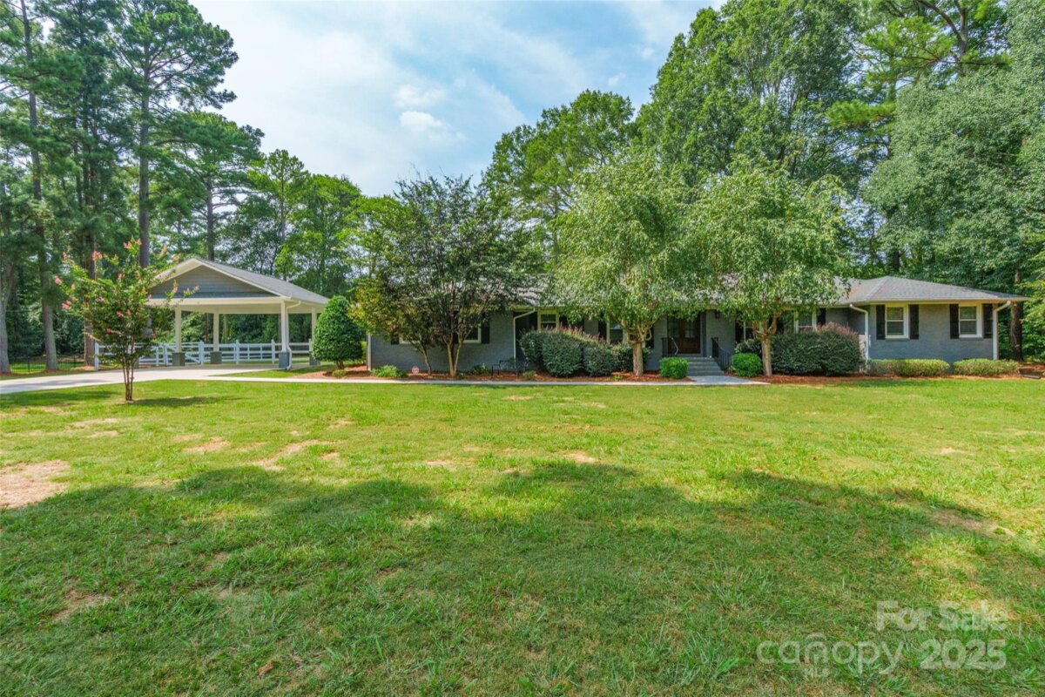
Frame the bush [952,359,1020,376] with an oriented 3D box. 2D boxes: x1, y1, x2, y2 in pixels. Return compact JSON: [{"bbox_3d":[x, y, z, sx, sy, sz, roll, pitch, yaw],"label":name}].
[{"bbox_3d":[18.600,0.730,18.500,2.450,0.660,1.000,0,0,4],"label":"bush"}]

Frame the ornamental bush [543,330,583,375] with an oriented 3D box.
[{"bbox_3d":[1.660,0.170,18.900,1.600,1.830,1.600,0,0,4],"label":"ornamental bush"}]

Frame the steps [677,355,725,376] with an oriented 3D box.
[{"bbox_3d":[7.100,0.710,19.400,2.050,0.800,1.600,0,0,4],"label":"steps"}]

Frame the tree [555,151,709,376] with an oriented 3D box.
[{"bbox_3d":[4.638,-3.583,19.400,6.500,9.300,6.200,0,0,0],"label":"tree"}]

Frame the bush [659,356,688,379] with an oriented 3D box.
[{"bbox_3d":[6.084,0.771,18.700,1.120,0.880,1.100,0,0,0],"label":"bush"}]

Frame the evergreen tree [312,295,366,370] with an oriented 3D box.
[{"bbox_3d":[-9.057,-0.841,23.000,2.600,3.600,2.550,0,0,0],"label":"evergreen tree"}]

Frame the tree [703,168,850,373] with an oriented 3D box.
[{"bbox_3d":[9.720,-3.070,18.100,5.500,8.300,5.300,0,0,4],"label":"tree"}]

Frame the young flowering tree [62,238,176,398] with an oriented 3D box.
[{"bbox_3d":[-10.384,-0.743,12.000,2.500,4.100,2.450,0,0,0],"label":"young flowering tree"}]

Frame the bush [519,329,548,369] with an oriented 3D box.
[{"bbox_3d":[0.615,0.115,20.500,1.500,1.800,1.450,0,0,0],"label":"bush"}]

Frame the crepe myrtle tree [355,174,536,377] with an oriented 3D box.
[{"bbox_3d":[-3.100,-3.000,18.800,7.200,8.100,6.600,0,0,4],"label":"crepe myrtle tree"}]

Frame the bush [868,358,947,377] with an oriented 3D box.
[{"bbox_3d":[15.480,0.781,18.500,2.800,0.720,1.000,0,0,0],"label":"bush"}]

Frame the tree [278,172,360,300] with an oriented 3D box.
[{"bbox_3d":[-16.000,-6.400,38.000,6.600,15.200,6.600,0,0,4],"label":"tree"}]

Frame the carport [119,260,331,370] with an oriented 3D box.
[{"bbox_3d":[-12.650,-1.340,21.300,7.700,4.350,6.100,0,0,4],"label":"carport"}]

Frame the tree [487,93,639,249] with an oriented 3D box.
[{"bbox_3d":[3.188,-10.300,40.000,12.800,23.400,12.000,0,0,0],"label":"tree"}]

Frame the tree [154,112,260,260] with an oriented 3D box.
[{"bbox_3d":[-23.047,-8.000,34.000,7.000,18.200,7.000,0,0,0],"label":"tree"}]

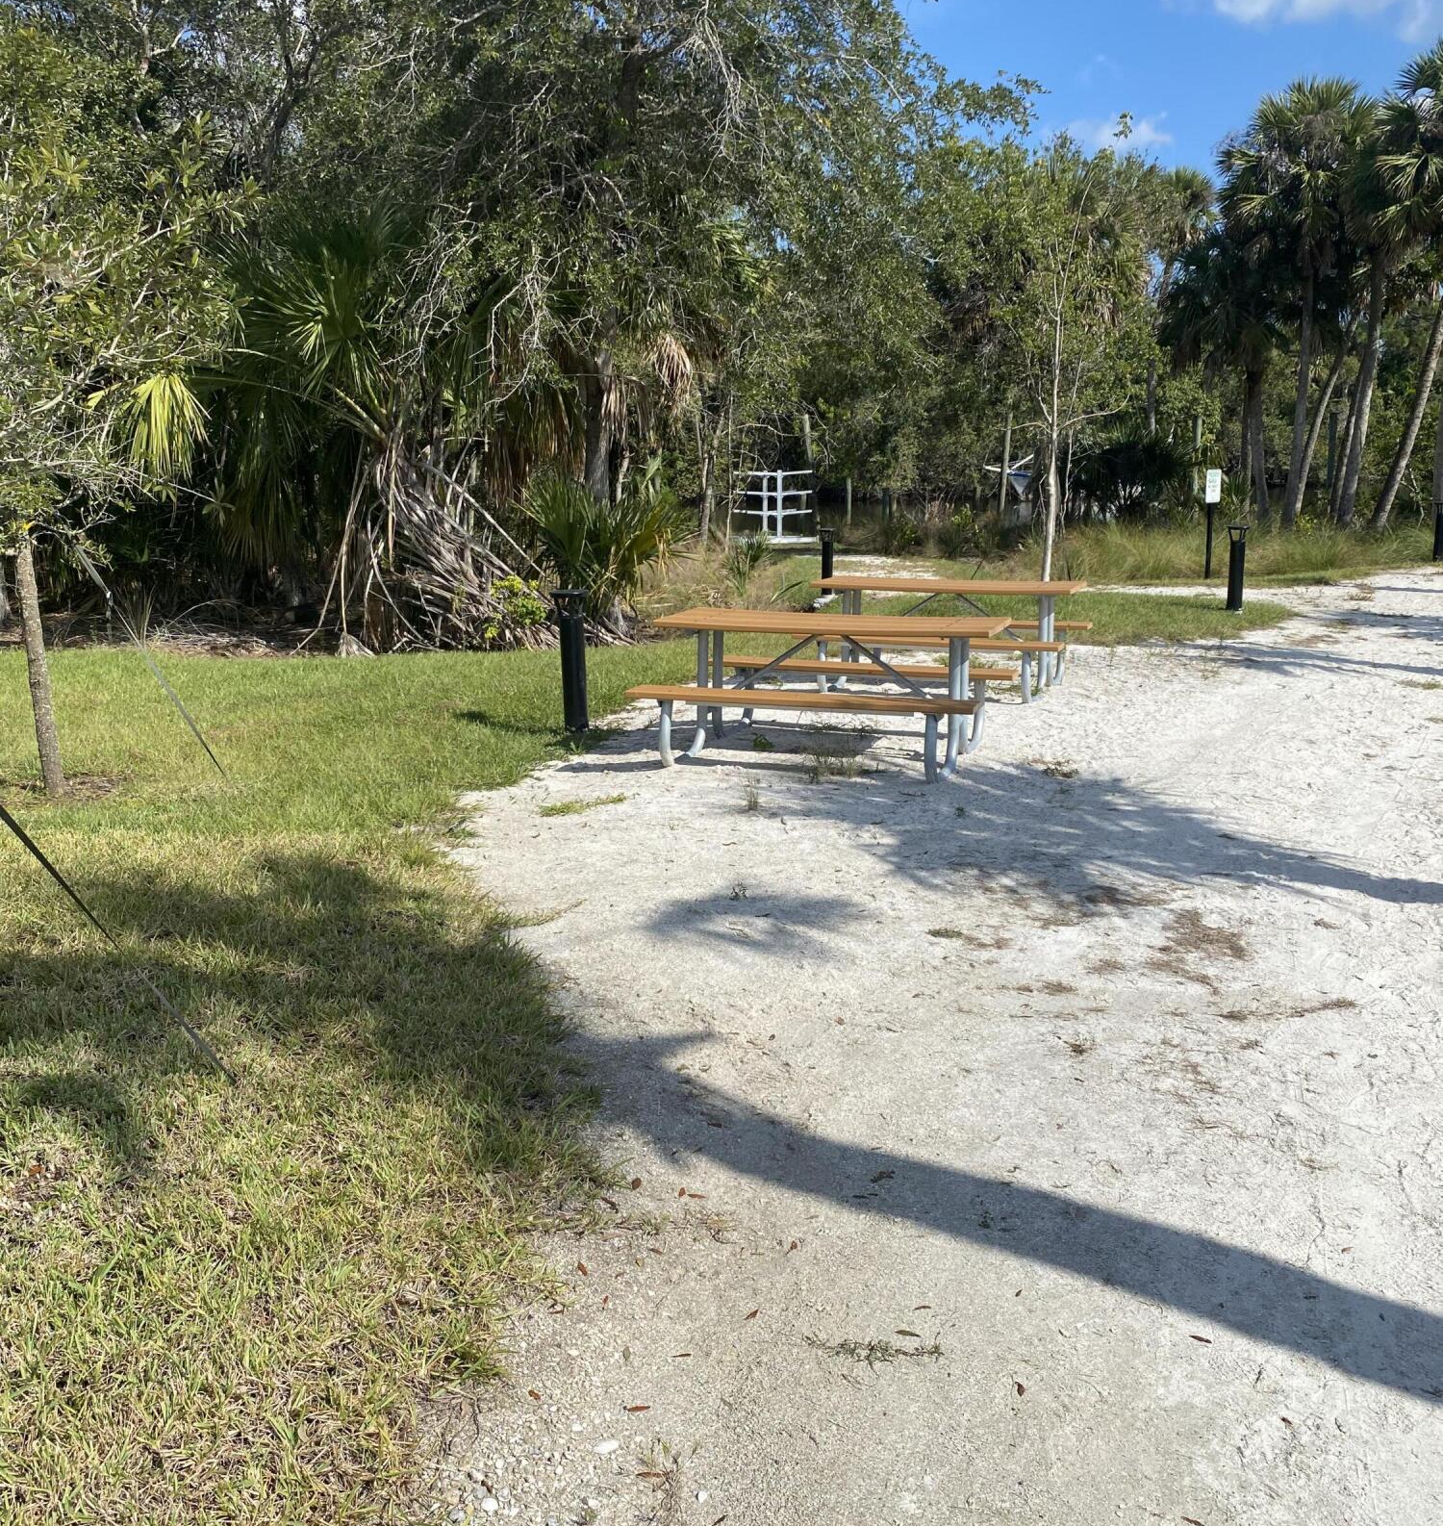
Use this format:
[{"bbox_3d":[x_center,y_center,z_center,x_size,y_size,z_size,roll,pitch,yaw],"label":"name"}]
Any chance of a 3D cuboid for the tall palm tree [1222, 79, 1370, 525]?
[{"bbox_3d":[12.334,-9.770,31.000,3.200,9.560,3.200,-1,12,0],"label":"tall palm tree"}]

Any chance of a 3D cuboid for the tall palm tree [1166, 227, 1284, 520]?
[{"bbox_3d":[10.612,-8.090,30.500,2.600,6.218,2.600,-1,12,0],"label":"tall palm tree"}]

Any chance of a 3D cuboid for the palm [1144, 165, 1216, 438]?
[{"bbox_3d":[12.393,-11.358,39.000,2.400,9.310,2.400,-1,12,0],"label":"palm"}]

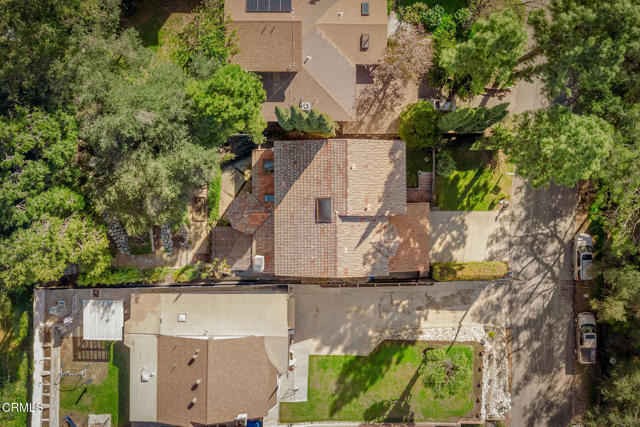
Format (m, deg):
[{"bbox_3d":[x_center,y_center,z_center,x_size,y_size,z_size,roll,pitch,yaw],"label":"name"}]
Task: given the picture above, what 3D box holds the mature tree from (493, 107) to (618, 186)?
[{"bbox_3d":[19.400,-5.600,45.000,9.000,13.000,6.800,0,90,0],"label":"mature tree"}]

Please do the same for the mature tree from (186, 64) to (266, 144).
[{"bbox_3d":[-8.580,-10.000,45.700,6.800,8.000,6.800,0,90,0],"label":"mature tree"}]

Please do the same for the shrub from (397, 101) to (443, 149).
[{"bbox_3d":[9.630,-8.620,48.200,3.900,4.400,4.300,0,90,0],"label":"shrub"}]

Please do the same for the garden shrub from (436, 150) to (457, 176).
[{"bbox_3d":[12.860,-5.080,50.600,1.900,2.000,2.400,0,90,0],"label":"garden shrub"}]

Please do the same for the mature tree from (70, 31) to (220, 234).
[{"bbox_3d":[-15.540,-7.170,44.600,12.800,11.000,16.800,0,90,0],"label":"mature tree"}]

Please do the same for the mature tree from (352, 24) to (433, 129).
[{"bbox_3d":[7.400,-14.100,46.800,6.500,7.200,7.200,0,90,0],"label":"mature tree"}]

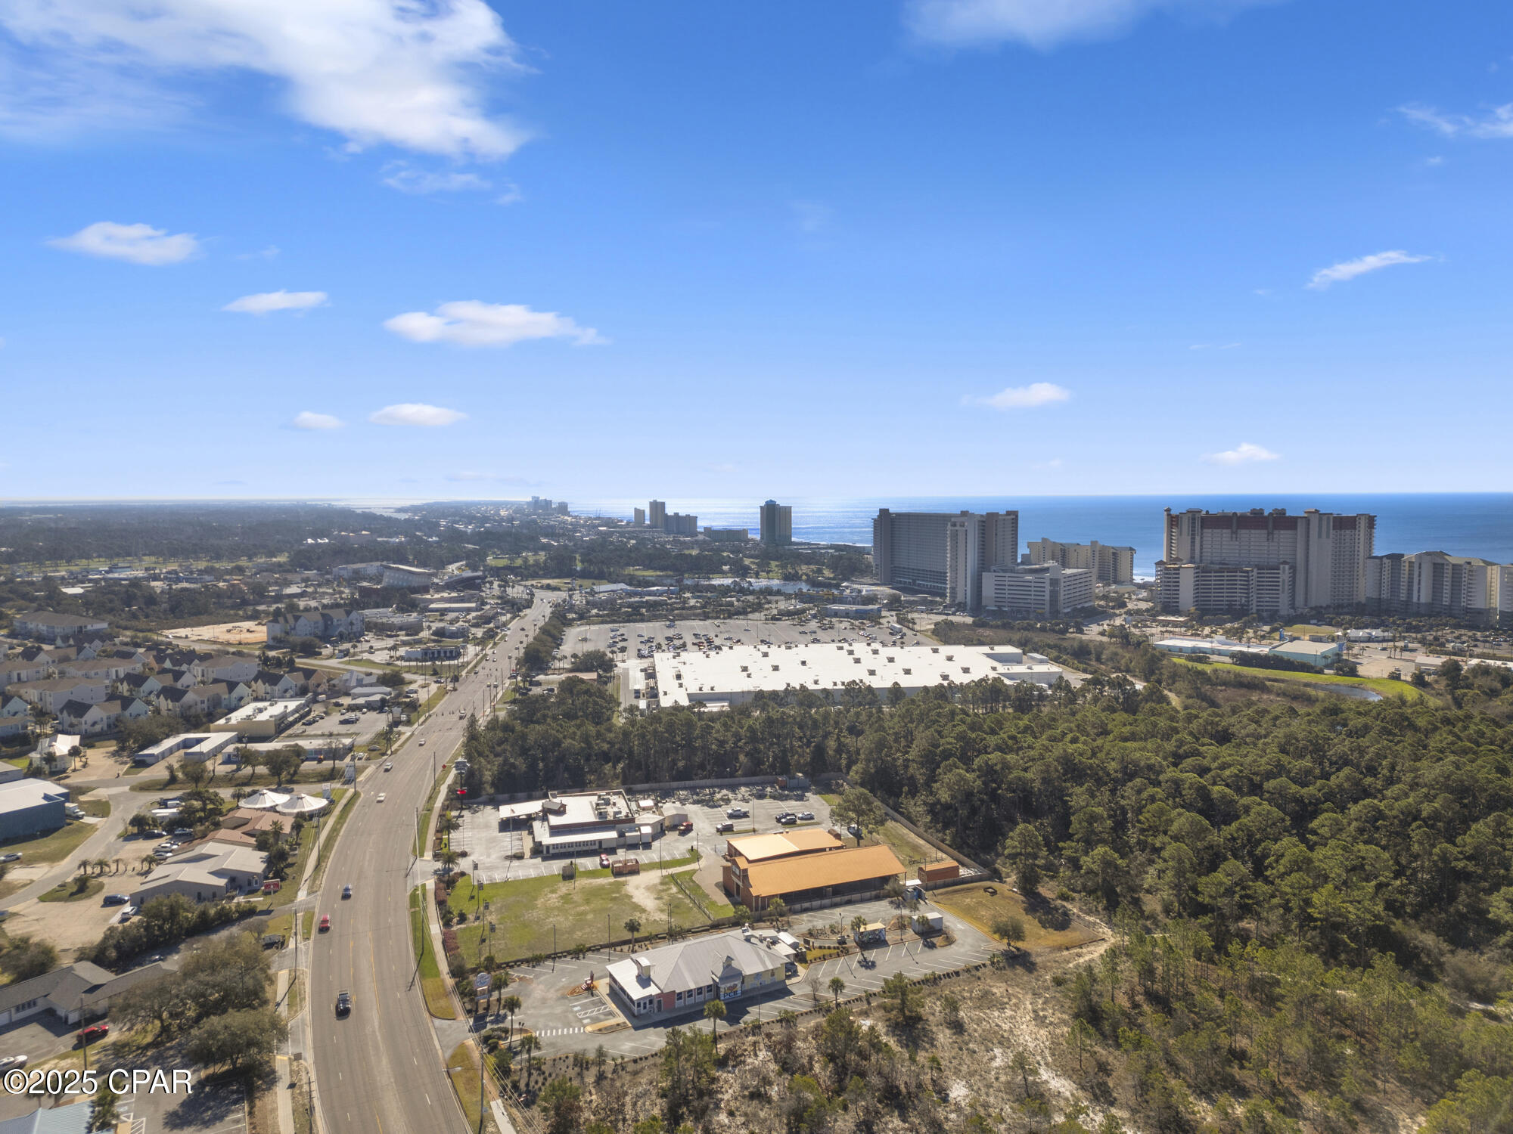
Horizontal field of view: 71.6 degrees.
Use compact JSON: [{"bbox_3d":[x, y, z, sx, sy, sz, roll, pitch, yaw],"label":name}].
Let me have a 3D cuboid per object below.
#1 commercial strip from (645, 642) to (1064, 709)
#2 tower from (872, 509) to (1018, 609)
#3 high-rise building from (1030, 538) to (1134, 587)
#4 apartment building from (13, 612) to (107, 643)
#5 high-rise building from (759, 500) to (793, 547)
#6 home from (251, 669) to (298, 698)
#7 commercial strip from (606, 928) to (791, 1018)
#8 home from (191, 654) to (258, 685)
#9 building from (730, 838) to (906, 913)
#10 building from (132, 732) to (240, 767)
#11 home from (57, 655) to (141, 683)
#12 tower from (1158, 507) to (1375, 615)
[{"bbox_3d":[49.312,51.852,500.314,191.000,9.000,148.000,-1,4,-6],"label":"commercial strip"},{"bbox_3d":[164.912,-12.883,941.535,82.000,74.000,262.000,-1,4,-15],"label":"tower"},{"bbox_3d":[343.976,-7.330,1106.416,25.000,37.000,168.000,-2,4,-18],"label":"high-rise building"},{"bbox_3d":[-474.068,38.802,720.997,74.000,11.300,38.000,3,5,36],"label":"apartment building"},{"bbox_3d":[32.451,-76.300,1834.218,55.000,76.000,36.000,-1,4,-10],"label":"high-rise building"},{"bbox_3d":[-221.082,54.450,485.487,21.500,9.800,12.300,3,5,36],"label":"home"},{"bbox_3d":[-10.108,74.455,197.809,32.200,7.600,17.500,-3,5,-27],"label":"commercial strip"},{"bbox_3d":[-265.795,51.807,523.730,27.000,10.300,23.000,2,5,34],"label":"home"},{"bbox_3d":[13.469,70.641,244.214,37.500,8.300,19.000,-2,4,-21],"label":"building"},{"bbox_3d":[-204.537,65.037,378.451,24.500,3.600,31.500,-1,4,-4],"label":"building"},{"bbox_3d":[-326.807,52.343,522.363,25.000,10.300,27.500,3,5,36],"label":"home"},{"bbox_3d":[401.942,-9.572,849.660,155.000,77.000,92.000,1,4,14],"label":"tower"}]

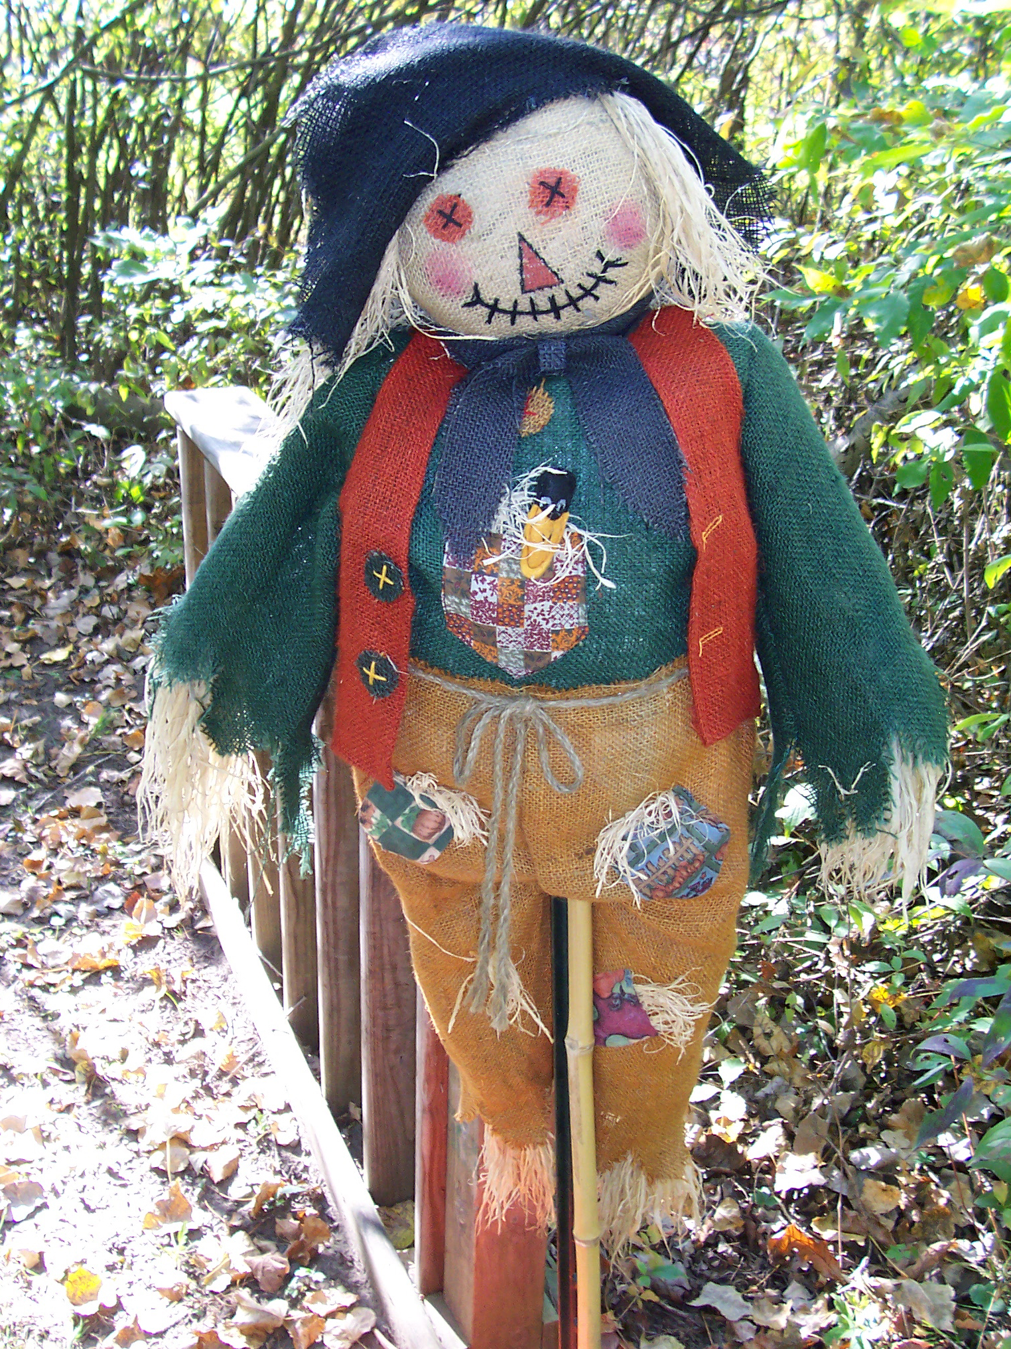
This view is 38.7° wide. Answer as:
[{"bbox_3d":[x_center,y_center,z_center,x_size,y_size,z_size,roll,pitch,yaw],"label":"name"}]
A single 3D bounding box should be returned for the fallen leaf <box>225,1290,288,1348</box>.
[{"bbox_3d":[-0.318,0.826,1.849,0.081,0.028,0.074,-3,23,-11],"label":"fallen leaf"}]

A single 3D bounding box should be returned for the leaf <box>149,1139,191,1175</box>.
[{"bbox_3d":[-0.470,0.682,2.037,0.049,0.020,0.051,15,27,28],"label":"leaf"}]

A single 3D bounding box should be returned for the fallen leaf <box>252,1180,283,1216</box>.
[{"bbox_3d":[-0.327,0.714,1.967,0.032,0.025,0.055,6,24,9],"label":"fallen leaf"}]

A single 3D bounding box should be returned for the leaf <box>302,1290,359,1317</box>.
[{"bbox_3d":[-0.221,0.787,1.810,0.051,0.020,0.035,12,25,22],"label":"leaf"}]

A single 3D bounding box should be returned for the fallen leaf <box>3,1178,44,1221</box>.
[{"bbox_3d":[-0.656,0.711,1.955,0.051,0.020,0.059,-18,30,-37],"label":"fallen leaf"}]

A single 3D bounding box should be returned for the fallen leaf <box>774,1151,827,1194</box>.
[{"bbox_3d":[0.434,0.731,2.118,0.077,0.020,0.075,8,23,14],"label":"fallen leaf"}]

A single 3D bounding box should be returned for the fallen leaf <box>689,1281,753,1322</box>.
[{"bbox_3d":[0.273,0.784,1.810,0.071,0.020,0.042,12,25,21],"label":"fallen leaf"}]

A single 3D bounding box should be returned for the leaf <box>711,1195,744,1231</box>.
[{"bbox_3d":[0.297,0.726,1.939,0.039,0.025,0.047,3,23,3],"label":"leaf"}]

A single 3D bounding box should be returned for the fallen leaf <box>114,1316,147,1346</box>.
[{"bbox_3d":[-0.477,0.834,1.832,0.042,0.018,0.033,-5,24,-17],"label":"fallen leaf"}]

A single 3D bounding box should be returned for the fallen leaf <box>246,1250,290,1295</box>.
[{"bbox_3d":[-0.317,0.798,1.924,0.059,0.022,0.062,-3,23,-10],"label":"fallen leaf"}]

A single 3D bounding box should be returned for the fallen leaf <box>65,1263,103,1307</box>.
[{"bbox_3d":[-0.556,0.805,1.900,0.050,0.015,0.068,-6,24,-19],"label":"fallen leaf"}]

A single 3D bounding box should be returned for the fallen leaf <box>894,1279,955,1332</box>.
[{"bbox_3d":[0.526,0.789,1.809,0.073,0.025,0.061,8,24,14],"label":"fallen leaf"}]

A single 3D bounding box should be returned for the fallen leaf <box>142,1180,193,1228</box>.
[{"bbox_3d":[-0.476,0.747,2.033,0.071,0.025,0.074,-4,23,-15],"label":"fallen leaf"}]

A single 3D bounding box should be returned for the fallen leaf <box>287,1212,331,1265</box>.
[{"bbox_3d":[-0.257,0.744,1.901,0.040,0.025,0.068,8,24,14],"label":"fallen leaf"}]

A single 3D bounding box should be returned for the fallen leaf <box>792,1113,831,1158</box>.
[{"bbox_3d":[0.445,0.666,2.081,0.042,0.030,0.077,11,25,20],"label":"fallen leaf"}]

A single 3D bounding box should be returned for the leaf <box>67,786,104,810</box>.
[{"bbox_3d":[-0.920,0.270,3.152,0.083,0.020,0.078,-5,24,-17],"label":"leaf"}]

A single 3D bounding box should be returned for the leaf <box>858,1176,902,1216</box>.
[{"bbox_3d":[0.540,0.751,2.077,0.062,0.020,0.066,9,24,18],"label":"leaf"}]

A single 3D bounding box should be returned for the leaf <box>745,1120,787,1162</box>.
[{"bbox_3d":[0.395,0.704,2.178,0.085,0.020,0.050,-12,27,-31],"label":"leaf"}]

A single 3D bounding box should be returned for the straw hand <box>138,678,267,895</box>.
[{"bbox_3d":[-0.264,0.099,1.270,0.105,0.180,0.075,2,23,0],"label":"straw hand"}]

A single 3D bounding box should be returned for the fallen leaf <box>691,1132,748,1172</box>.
[{"bbox_3d":[0.319,0.712,2.147,0.083,0.025,0.063,6,23,10],"label":"fallen leaf"}]

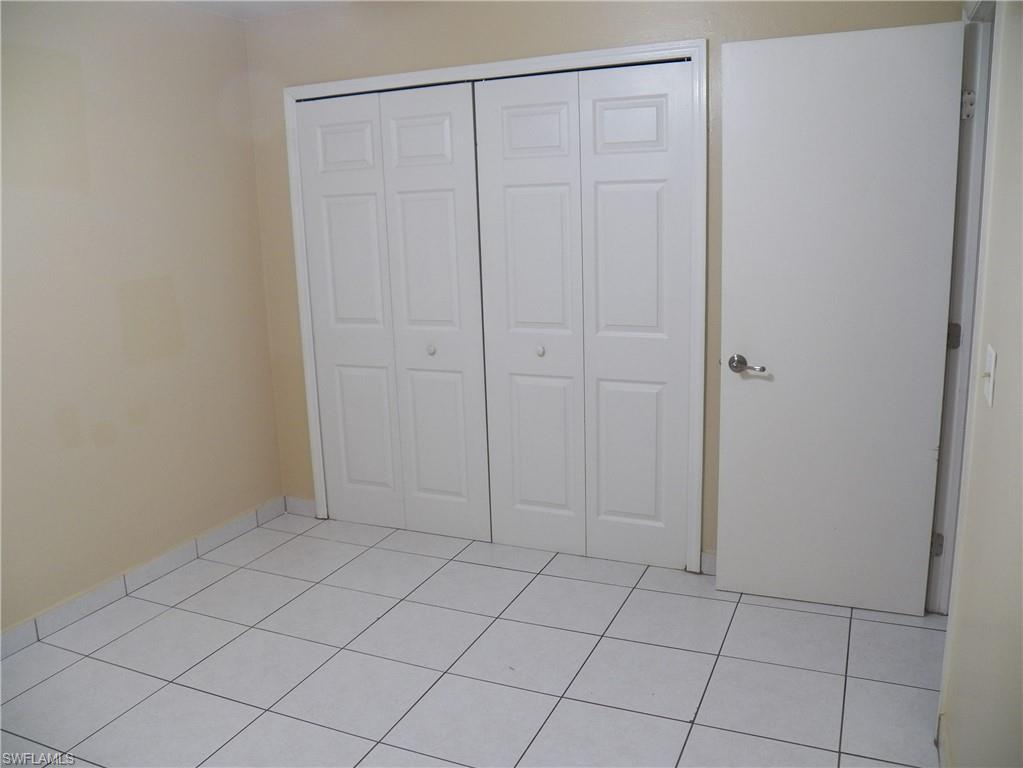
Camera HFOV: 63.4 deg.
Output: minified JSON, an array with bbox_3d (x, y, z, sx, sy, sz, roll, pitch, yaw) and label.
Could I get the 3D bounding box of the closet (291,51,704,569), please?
[{"bbox_3d":[-0.118,-0.307,3.658,1.949,2.100,0.110,3,13,24],"label":"closet"}]

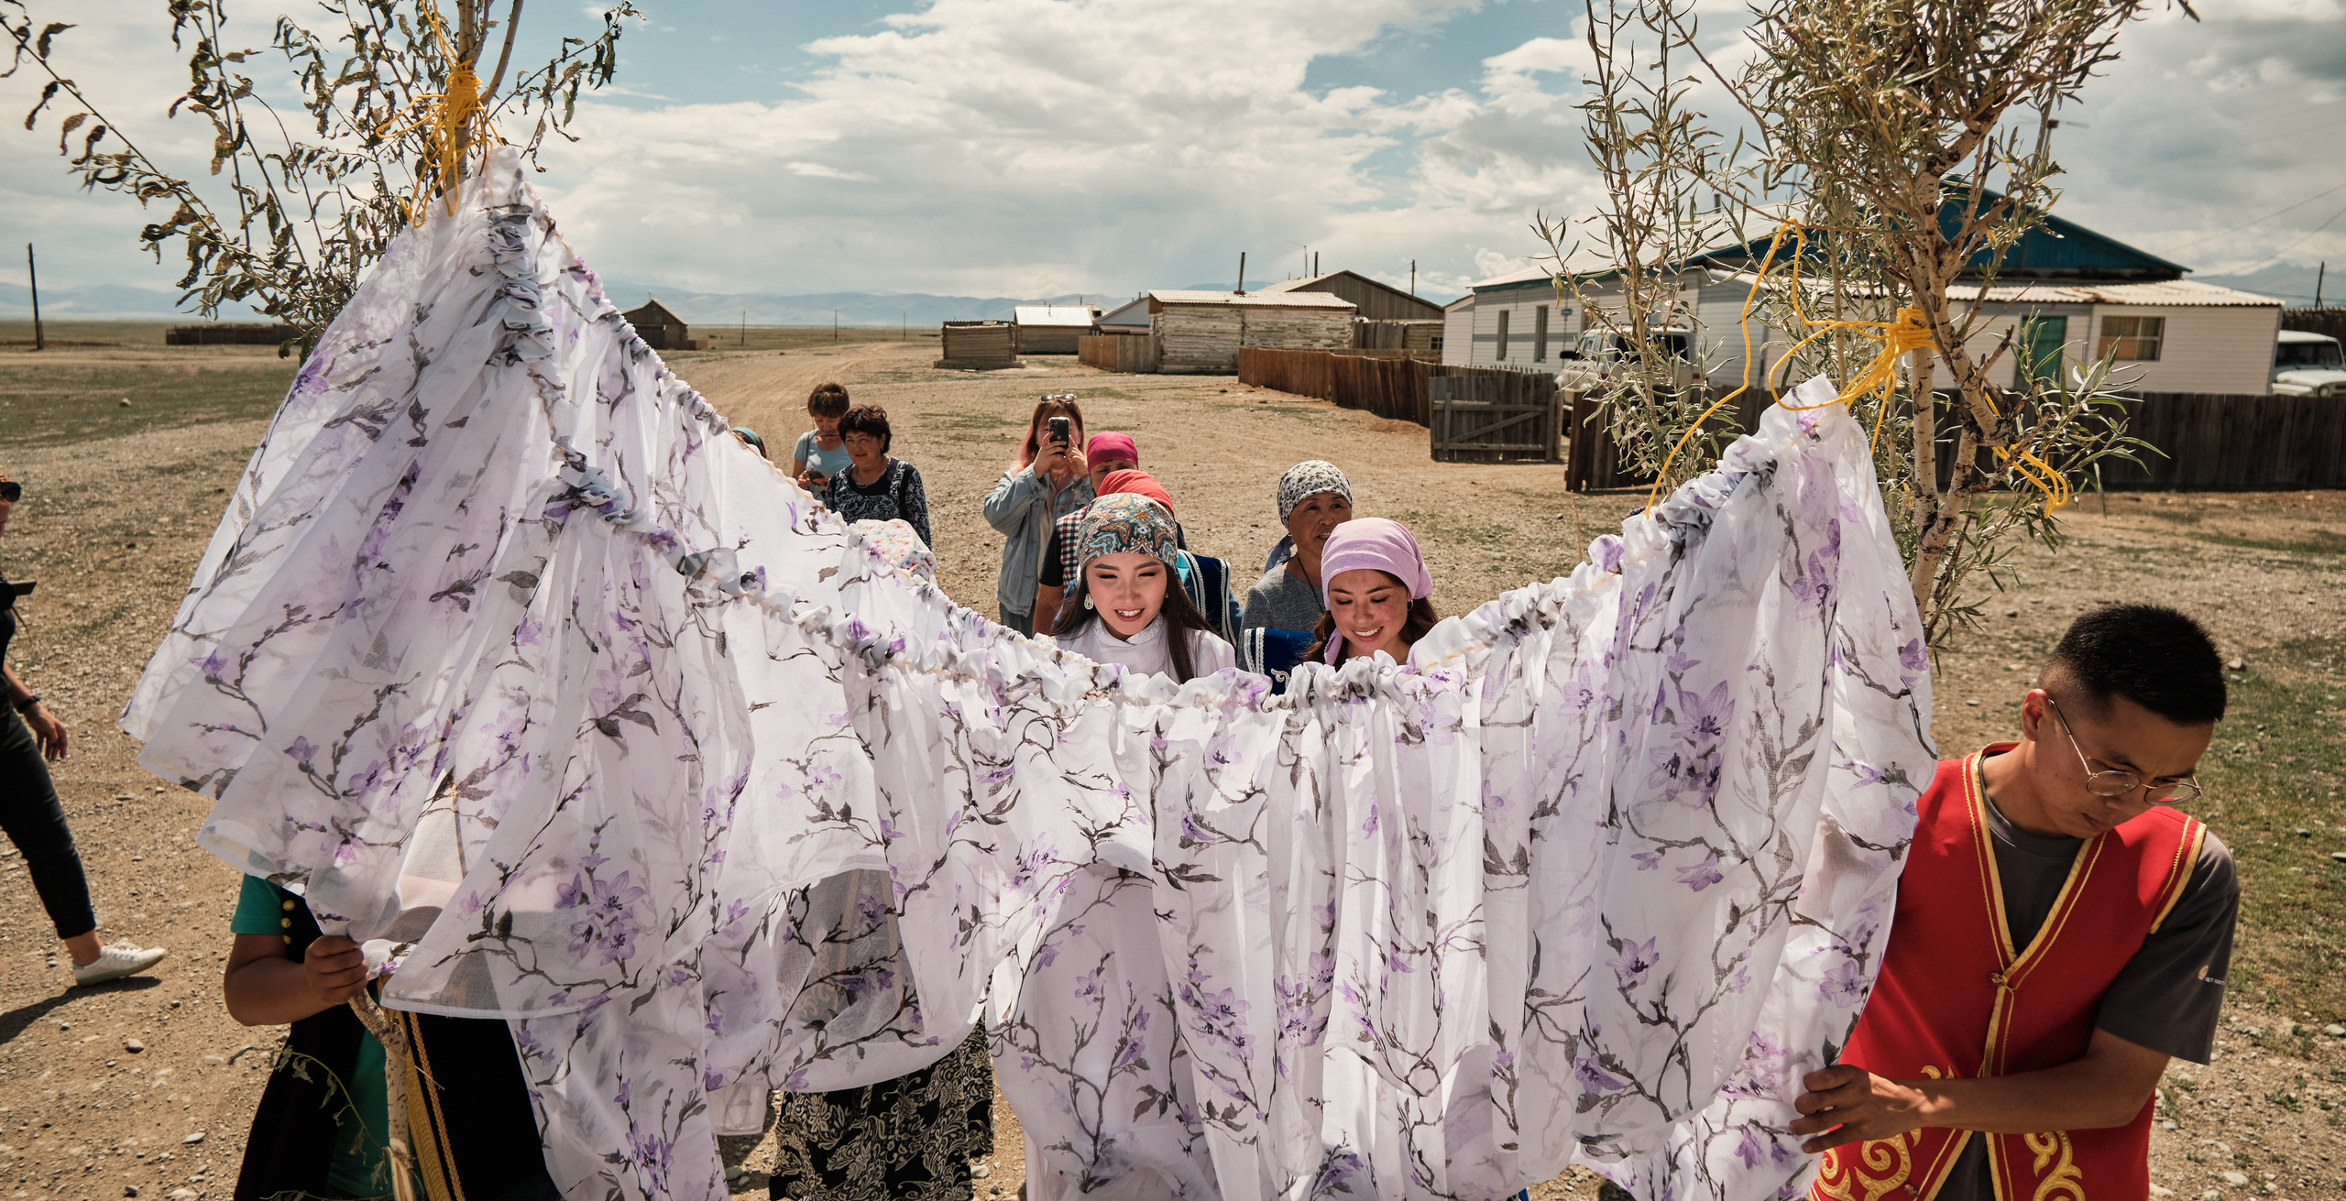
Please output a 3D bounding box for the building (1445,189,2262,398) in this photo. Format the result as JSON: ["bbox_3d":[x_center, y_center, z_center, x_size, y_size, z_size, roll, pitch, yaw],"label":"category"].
[{"bbox_3d":[13.832,-6.548,33.978,9.700,4.900,18.500,0,10,-5],"label":"building"}]

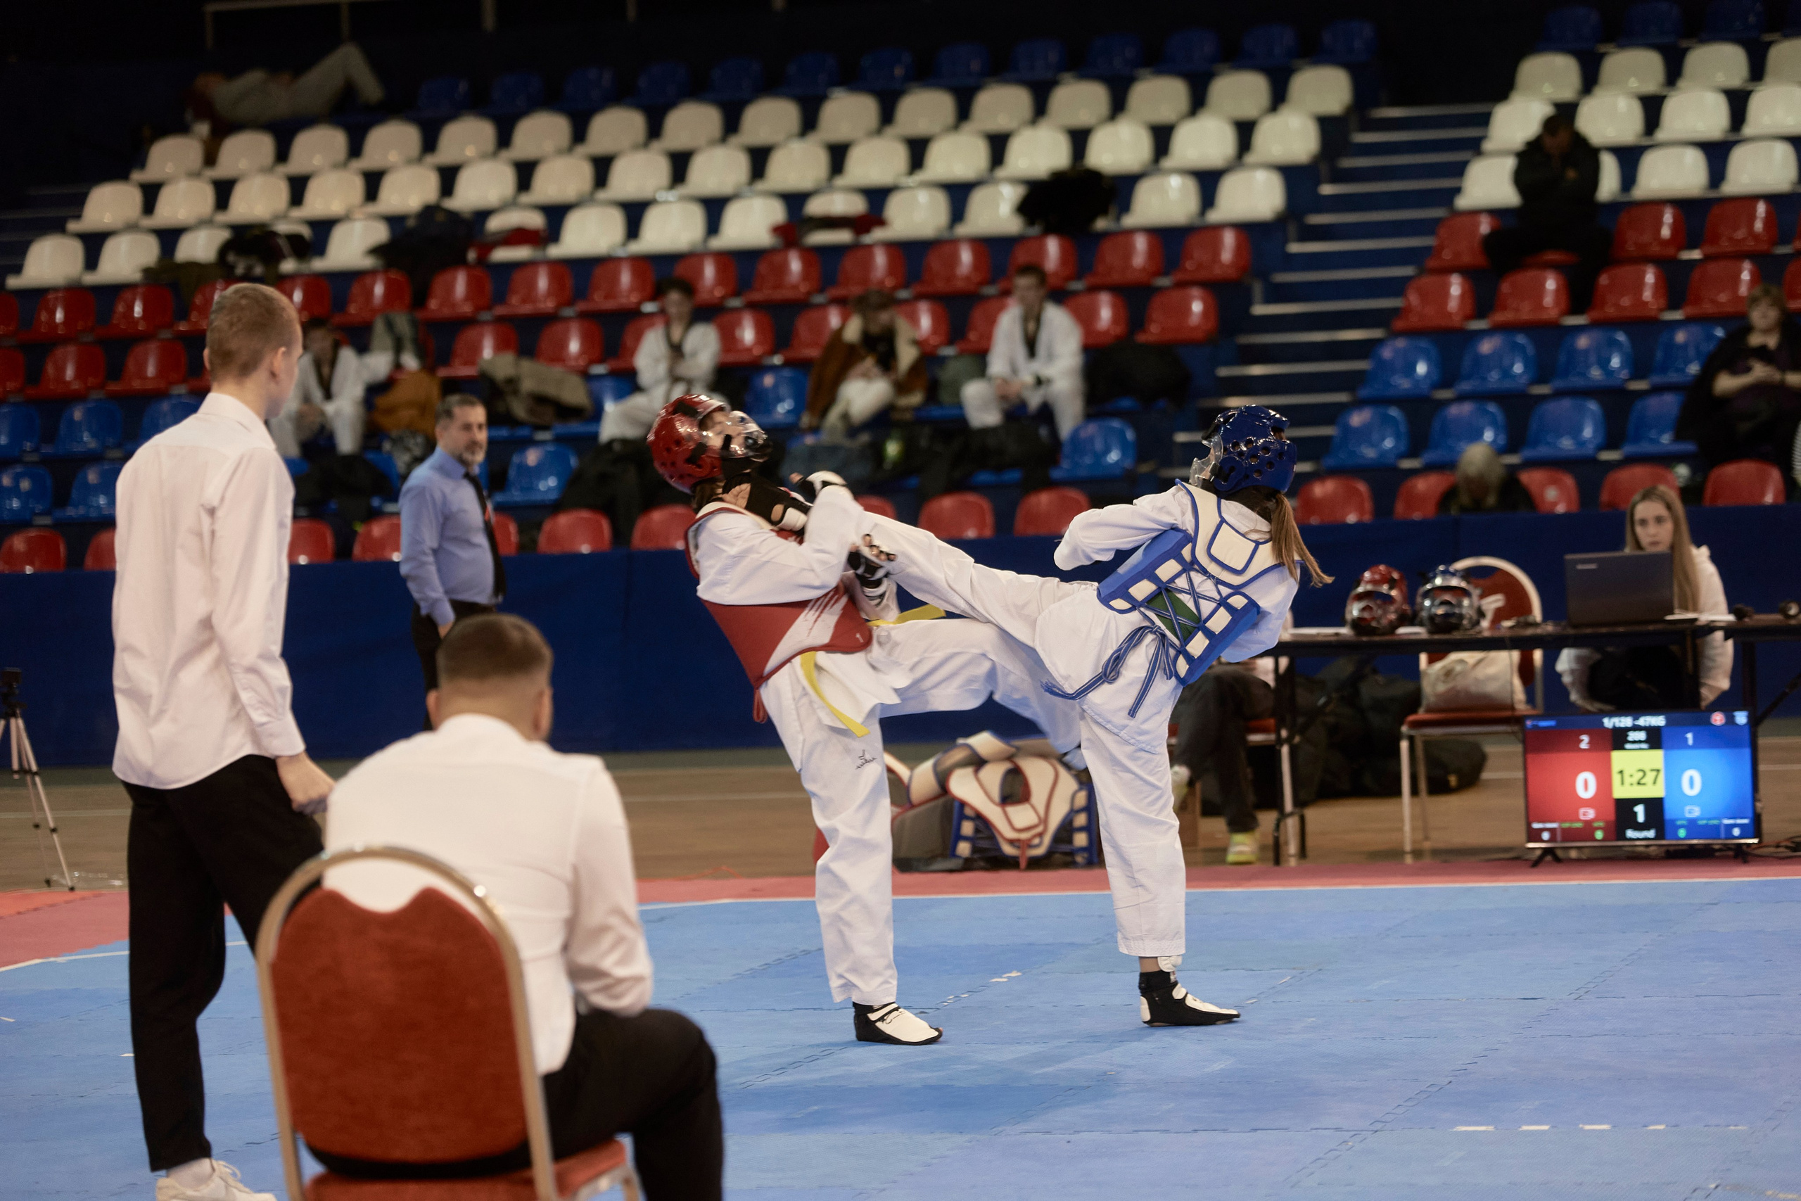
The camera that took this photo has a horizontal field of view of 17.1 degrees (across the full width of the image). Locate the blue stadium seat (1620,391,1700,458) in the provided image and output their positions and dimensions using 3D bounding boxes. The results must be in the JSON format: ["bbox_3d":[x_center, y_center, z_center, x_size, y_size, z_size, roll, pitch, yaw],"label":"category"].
[{"bbox_3d":[3.541,-0.815,27.849,0.400,0.295,0.380,-2,2,18],"label":"blue stadium seat"}]

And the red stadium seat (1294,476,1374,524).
[{"bbox_3d":[1.986,-0.420,27.944,0.400,0.300,0.360,-2,2,18],"label":"red stadium seat"}]

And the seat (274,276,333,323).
[{"bbox_3d":[-3.336,-1.642,32.987,0.400,0.295,0.380,-2,2,18],"label":"seat"}]

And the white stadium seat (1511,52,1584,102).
[{"bbox_3d":[3.680,-2.988,34.310,0.400,0.300,0.360,-2,2,18],"label":"white stadium seat"}]

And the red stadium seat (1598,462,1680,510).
[{"bbox_3d":[3.250,-0.451,26.512,0.390,0.290,0.380,-2,2,16],"label":"red stadium seat"}]

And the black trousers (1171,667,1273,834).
[{"bbox_3d":[1.024,0.469,19.550,0.390,0.580,0.580,-2,2,18],"label":"black trousers"}]

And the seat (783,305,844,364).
[{"bbox_3d":[-0.401,-1.366,30.745,0.365,0.295,0.350,-2,2,16],"label":"seat"}]

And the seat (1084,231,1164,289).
[{"bbox_3d":[1.261,-1.909,33.663,0.410,0.330,0.400,-2,2,16],"label":"seat"}]

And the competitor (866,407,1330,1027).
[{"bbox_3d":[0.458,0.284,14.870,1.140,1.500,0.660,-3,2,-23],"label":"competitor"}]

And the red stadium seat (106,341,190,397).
[{"bbox_3d":[-4.126,-1.266,32.679,0.400,0.300,0.360,-2,2,18],"label":"red stadium seat"}]

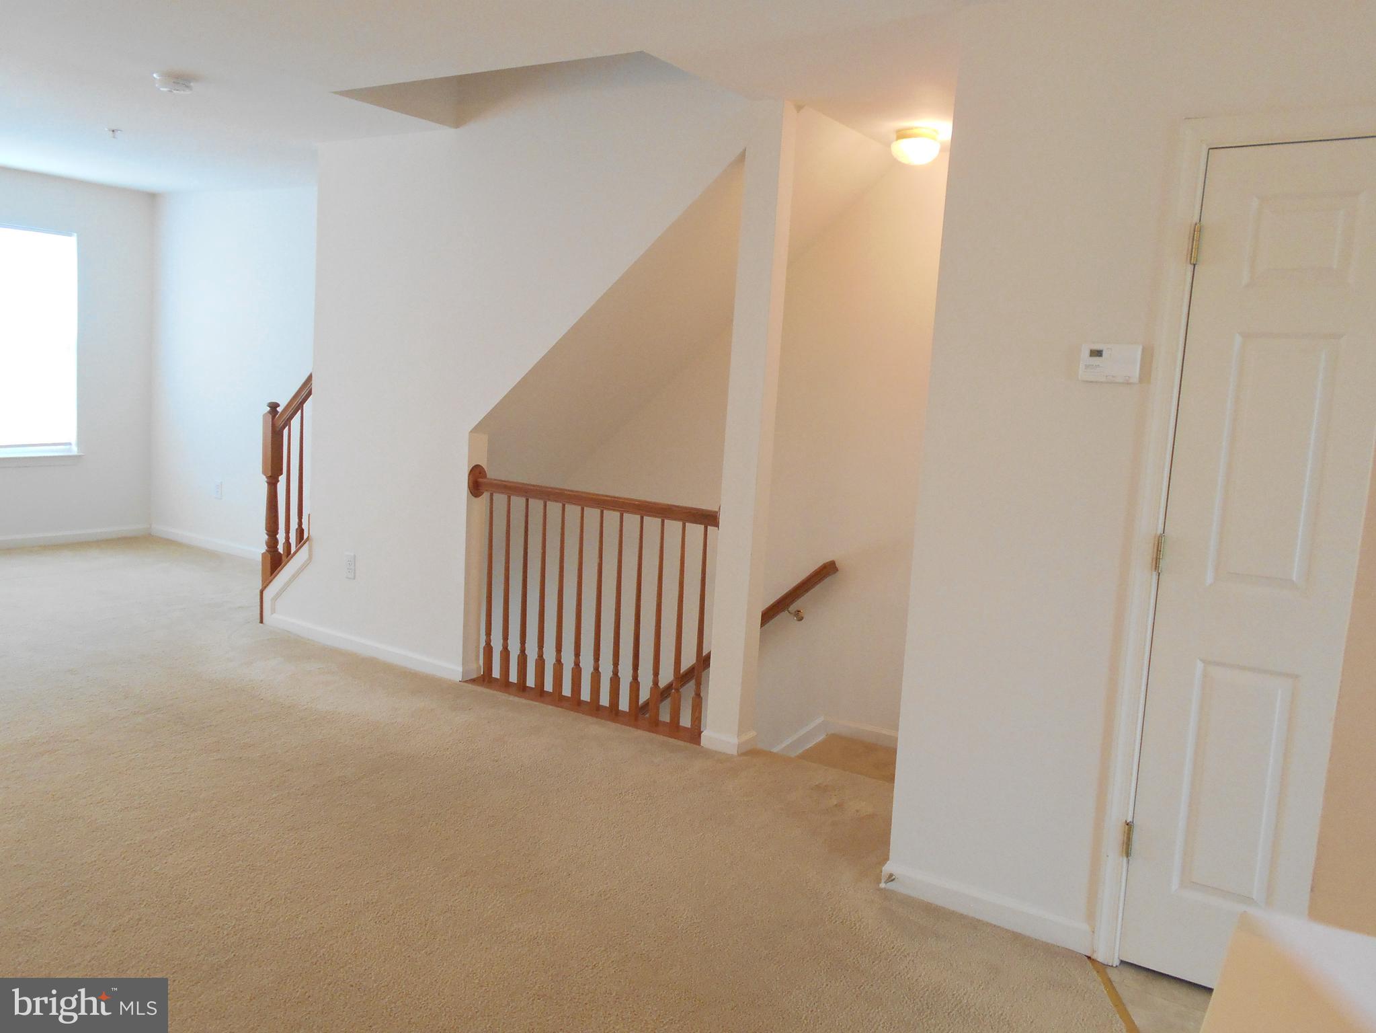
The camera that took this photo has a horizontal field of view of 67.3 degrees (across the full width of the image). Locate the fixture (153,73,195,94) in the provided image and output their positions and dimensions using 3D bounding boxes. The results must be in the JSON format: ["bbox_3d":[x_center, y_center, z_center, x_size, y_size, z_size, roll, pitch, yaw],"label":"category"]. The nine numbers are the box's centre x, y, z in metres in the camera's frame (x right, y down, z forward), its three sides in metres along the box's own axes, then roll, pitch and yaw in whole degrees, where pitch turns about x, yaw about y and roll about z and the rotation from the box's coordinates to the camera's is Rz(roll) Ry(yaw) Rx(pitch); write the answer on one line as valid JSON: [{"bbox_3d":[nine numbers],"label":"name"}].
[{"bbox_3d":[-1.887,-1.586,3.794,0.135,0.048,0.135,8,9,31],"label":"fixture"}]

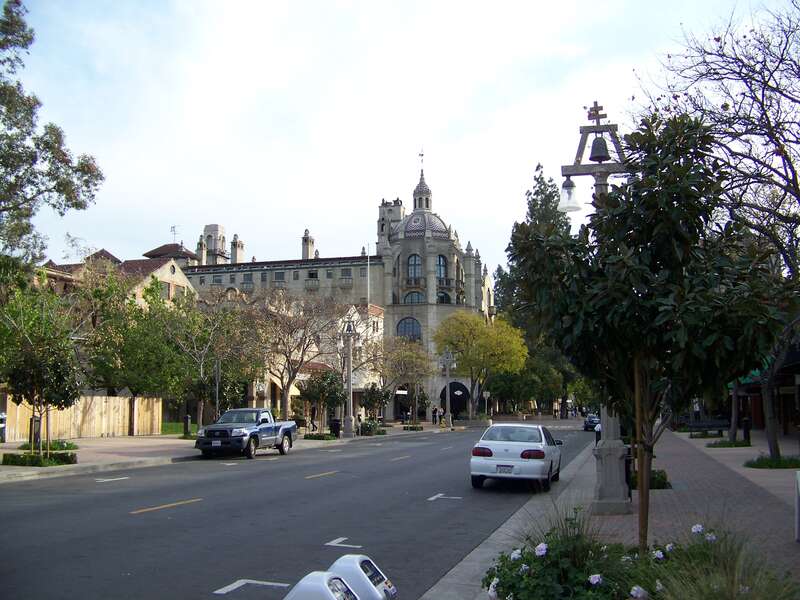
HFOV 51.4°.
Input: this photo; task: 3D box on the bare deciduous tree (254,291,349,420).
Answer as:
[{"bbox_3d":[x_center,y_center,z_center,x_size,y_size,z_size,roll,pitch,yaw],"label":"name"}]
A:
[{"bbox_3d":[-5.628,3.675,47.537,5.300,8.200,5.200,0,-8,0],"label":"bare deciduous tree"}]

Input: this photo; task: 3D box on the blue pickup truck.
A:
[{"bbox_3d":[-5.350,4.692,29.651,1.860,1.690,4.860,-2,-8,15],"label":"blue pickup truck"}]

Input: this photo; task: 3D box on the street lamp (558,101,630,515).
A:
[{"bbox_3d":[3.303,0.007,13.439,1.420,6.700,0.680,-2,-8,15],"label":"street lamp"}]

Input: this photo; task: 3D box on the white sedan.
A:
[{"bbox_3d":[2.857,3.720,20.116,1.740,1.410,4.680,-2,-8,14],"label":"white sedan"}]

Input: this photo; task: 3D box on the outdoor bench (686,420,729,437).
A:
[{"bbox_3d":[15.944,6.693,43.152,2.000,0.860,0.650,-2,-8,15],"label":"outdoor bench"}]

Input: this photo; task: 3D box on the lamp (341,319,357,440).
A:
[{"bbox_3d":[-2.796,4.116,45.439,1.420,6.700,0.680,-2,-8,15],"label":"lamp"}]

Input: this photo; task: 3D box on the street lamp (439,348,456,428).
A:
[{"bbox_3d":[3.973,7.098,67.739,1.420,6.700,0.680,-2,-8,15],"label":"street lamp"}]

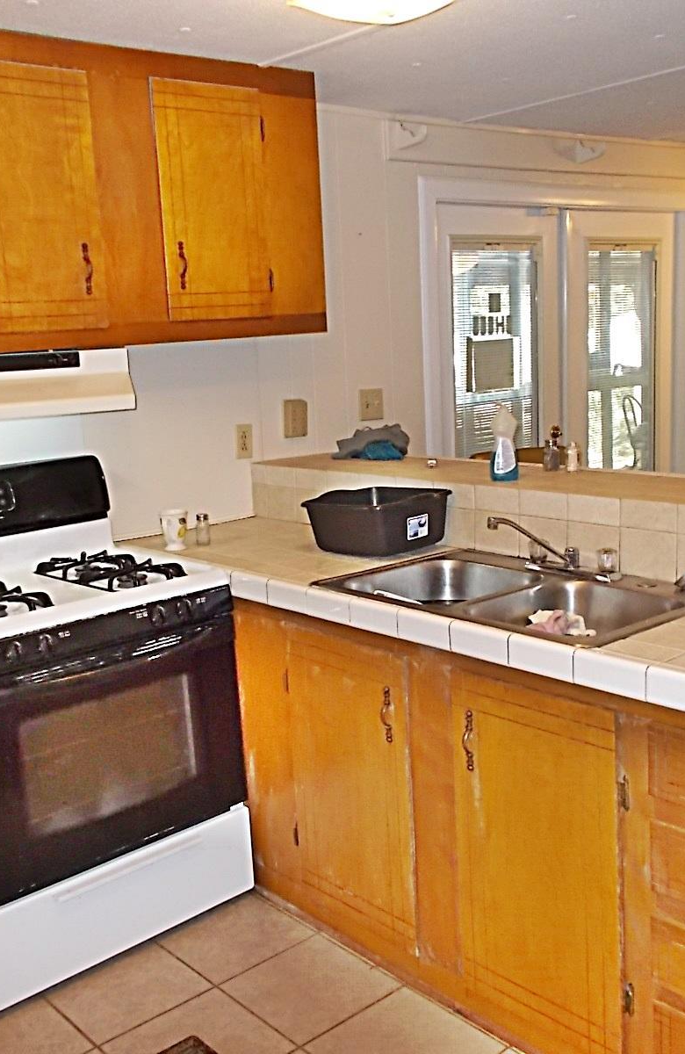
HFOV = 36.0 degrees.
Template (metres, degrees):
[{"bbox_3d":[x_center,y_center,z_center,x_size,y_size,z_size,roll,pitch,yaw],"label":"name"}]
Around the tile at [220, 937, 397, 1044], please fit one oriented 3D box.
[{"bbox_3d":[-0.075,1.087,2.492,0.306,0.010,0.306,-12,13,-39],"label":"tile"}]

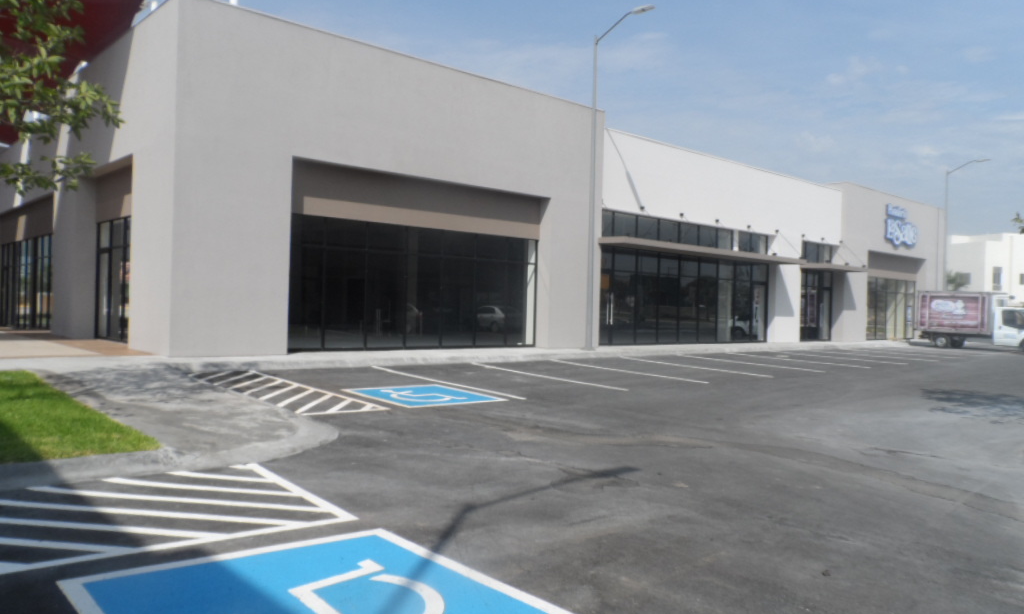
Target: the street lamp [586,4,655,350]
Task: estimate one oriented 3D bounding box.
[{"bbox_3d":[2.975,-3.446,19.877,0.380,9.440,2.350,1,0,-39],"label":"street lamp"}]

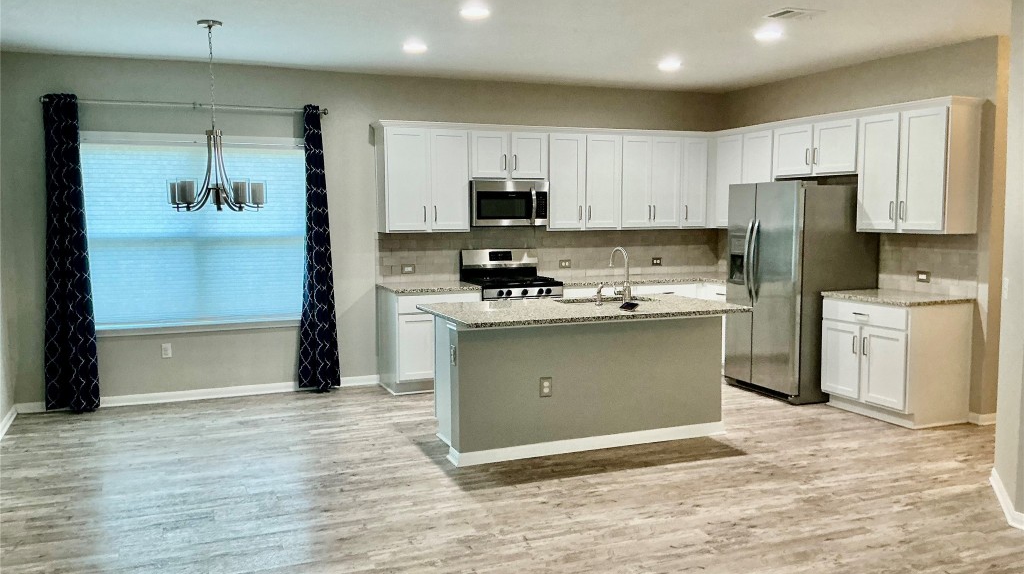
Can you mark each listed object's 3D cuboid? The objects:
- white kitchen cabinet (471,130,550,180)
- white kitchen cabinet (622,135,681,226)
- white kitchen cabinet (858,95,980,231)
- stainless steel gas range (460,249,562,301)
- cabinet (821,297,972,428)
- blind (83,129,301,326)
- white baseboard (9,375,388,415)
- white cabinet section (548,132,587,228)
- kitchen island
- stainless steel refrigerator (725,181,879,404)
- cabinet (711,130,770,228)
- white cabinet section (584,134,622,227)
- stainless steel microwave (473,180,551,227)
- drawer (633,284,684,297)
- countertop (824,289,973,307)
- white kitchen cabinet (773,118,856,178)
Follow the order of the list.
[{"bbox_3d":[-0.081,-1.202,7.699,0.762,0.439,0.335,-2,5,-22],"label":"white kitchen cabinet"},{"bbox_3d":[1.324,-1.030,8.282,0.678,0.903,0.335,-2,5,-22],"label":"white kitchen cabinet"},{"bbox_3d":[3.014,-0.871,6.185,0.335,0.932,0.798,-2,5,-22],"label":"white kitchen cabinet"},{"bbox_3d":[0.002,0.272,7.506,0.762,1.195,0.670,-2,5,-22],"label":"stainless steel gas range"},{"bbox_3d":[2.877,0.536,6.265,0.630,0.860,0.836,-2,5,-22],"label":"cabinet"},{"bbox_3d":[-2.545,-0.455,6.787,1.740,1.545,0.060,-2,5,-22],"label":"blind"},{"bbox_3d":[-2.549,0.903,7.054,2.915,0.080,0.016,-2,5,-22],"label":"white baseboard"},{"bbox_3d":[0.459,-0.995,7.911,0.390,0.903,0.335,-3,6,-22],"label":"white cabinet section"},{"bbox_3d":[0.476,0.588,5.694,2.017,0.914,1.082,-2,5,-22],"label":"kitchen island"},{"bbox_3d":[2.457,0.011,7.157,0.845,1.785,0.903,-2,5,-22],"label":"stainless steel refrigerator"},{"bbox_3d":[2.347,-1.014,8.038,0.335,0.903,0.915,-2,5,-22],"label":"cabinet"},{"bbox_3d":[0.815,-1.011,8.052,0.383,0.903,0.335,-3,6,-22],"label":"white cabinet section"},{"bbox_3d":[-0.066,-0.775,7.699,0.755,0.408,0.415,-2,5,-22],"label":"stainless steel microwave"},{"bbox_3d":[1.388,0.030,8.170,0.645,0.150,0.500,-2,5,-22],"label":"drawer"},{"bbox_3d":[2.875,0.091,6.221,0.635,0.035,0.866,-2,5,-22],"label":"countertop"},{"bbox_3d":[2.669,-1.165,6.998,0.335,0.455,1.000,-2,5,-22],"label":"white kitchen cabinet"}]

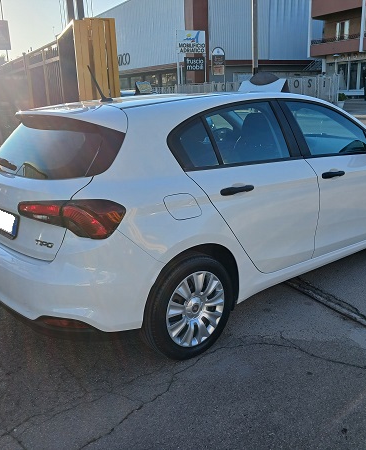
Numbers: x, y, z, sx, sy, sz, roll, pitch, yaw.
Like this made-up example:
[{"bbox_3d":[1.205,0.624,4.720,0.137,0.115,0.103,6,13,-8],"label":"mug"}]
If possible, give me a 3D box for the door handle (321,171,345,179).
[{"bbox_3d":[1.049,-0.353,3.248,0.255,0.045,0.047,-14,19,-37],"label":"door handle"}]

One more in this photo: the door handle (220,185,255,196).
[{"bbox_3d":[0.310,-0.198,2.659,0.255,0.045,0.047,-14,19,-37],"label":"door handle"}]

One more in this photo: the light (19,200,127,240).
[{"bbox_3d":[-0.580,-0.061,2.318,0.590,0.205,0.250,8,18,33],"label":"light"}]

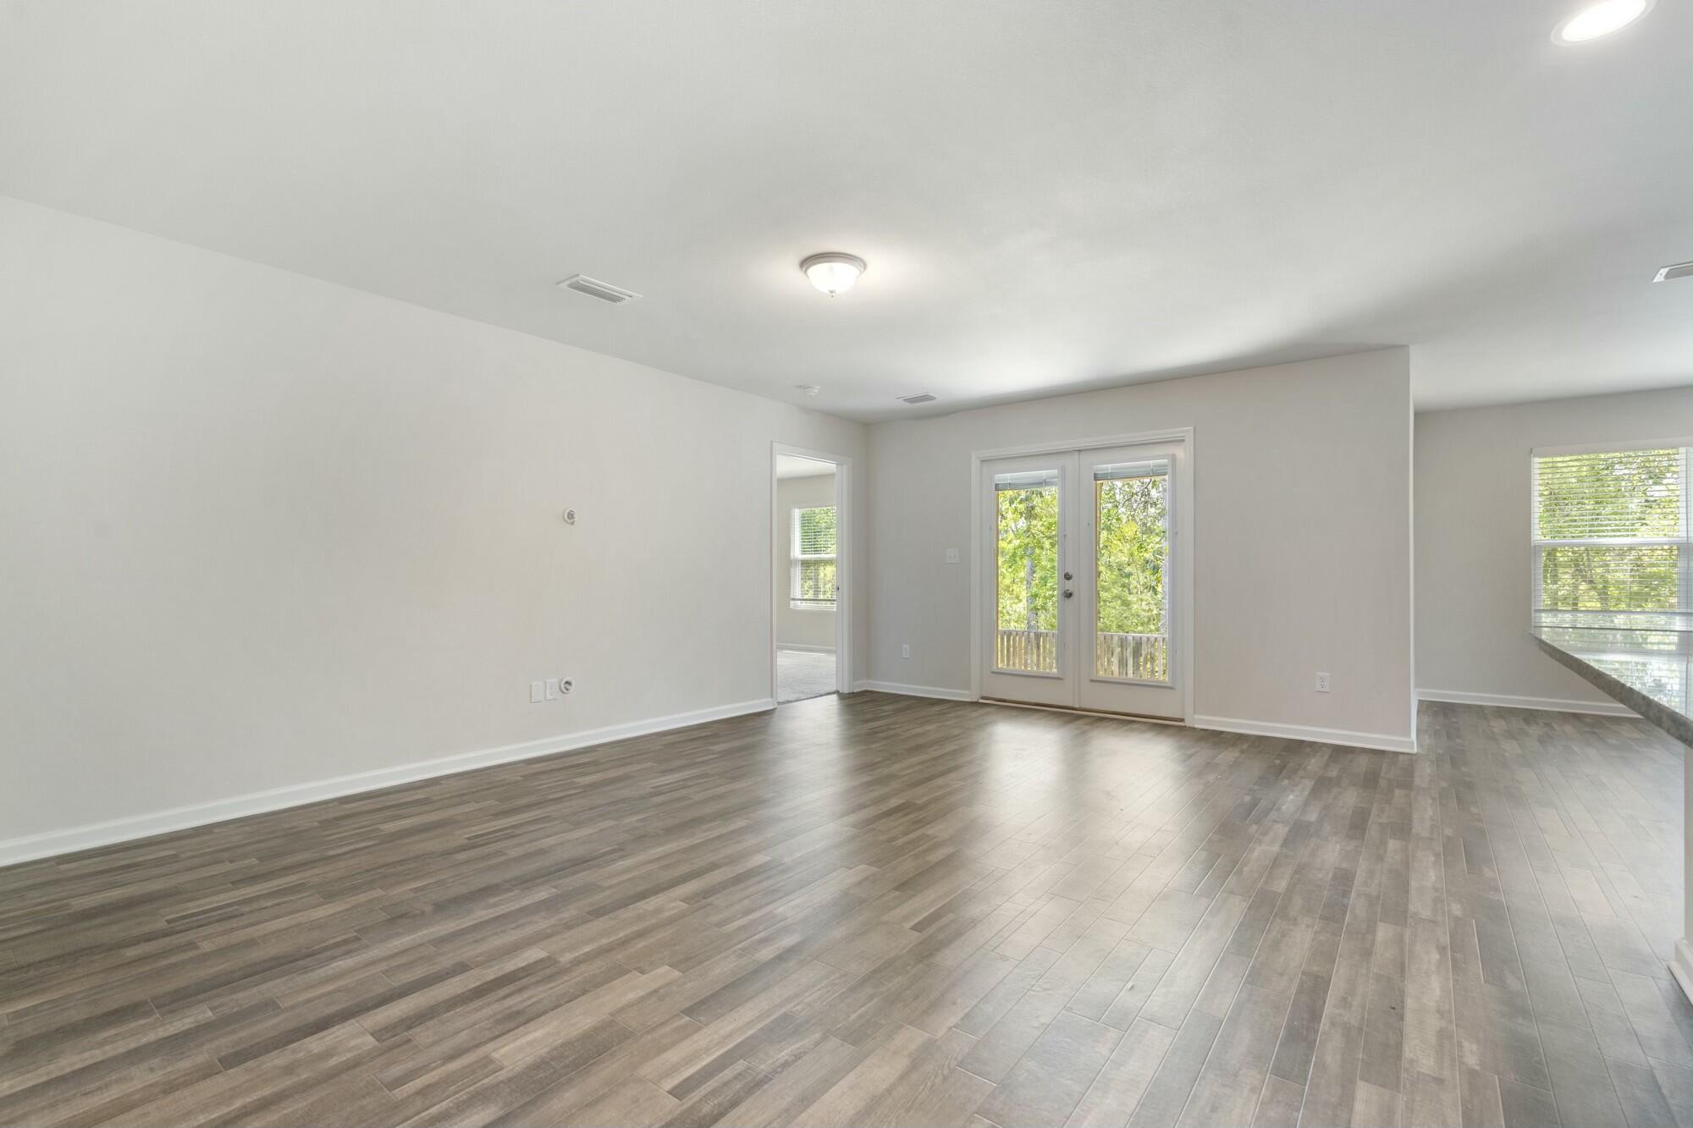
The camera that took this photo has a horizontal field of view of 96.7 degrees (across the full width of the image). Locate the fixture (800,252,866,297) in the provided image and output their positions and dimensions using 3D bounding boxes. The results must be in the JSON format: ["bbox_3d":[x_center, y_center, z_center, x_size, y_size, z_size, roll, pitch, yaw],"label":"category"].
[{"bbox_3d":[-0.059,-1.265,3.369,0.300,0.136,0.300,0,-1,0],"label":"fixture"}]

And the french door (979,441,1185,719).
[{"bbox_3d":[1.765,0.123,5.784,1.585,1.980,0.070,-1,-1,38],"label":"french door"}]

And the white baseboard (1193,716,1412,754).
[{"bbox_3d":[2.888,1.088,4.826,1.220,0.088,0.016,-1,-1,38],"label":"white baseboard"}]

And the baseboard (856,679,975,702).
[{"bbox_3d":[0.559,1.107,6.514,1.070,0.088,0.220,-1,-1,38],"label":"baseboard"}]

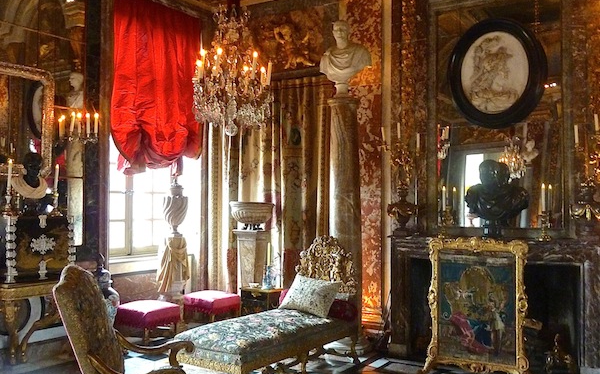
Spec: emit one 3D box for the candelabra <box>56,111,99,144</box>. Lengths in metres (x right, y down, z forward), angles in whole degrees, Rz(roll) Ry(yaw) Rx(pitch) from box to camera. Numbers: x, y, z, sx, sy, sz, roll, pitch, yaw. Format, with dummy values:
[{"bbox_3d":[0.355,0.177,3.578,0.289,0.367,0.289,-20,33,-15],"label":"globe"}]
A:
[{"bbox_3d":[-2.538,-0.697,6.652,0.261,0.391,0.440,-2,-2,33],"label":"candelabra"}]

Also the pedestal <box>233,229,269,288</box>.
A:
[{"bbox_3d":[-0.629,1.225,7.740,0.371,1.281,0.371,-2,-2,33],"label":"pedestal"}]

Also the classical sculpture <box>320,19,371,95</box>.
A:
[{"bbox_3d":[0.502,-1.445,6.556,0.550,0.839,0.330,-1,-2,27],"label":"classical sculpture"}]

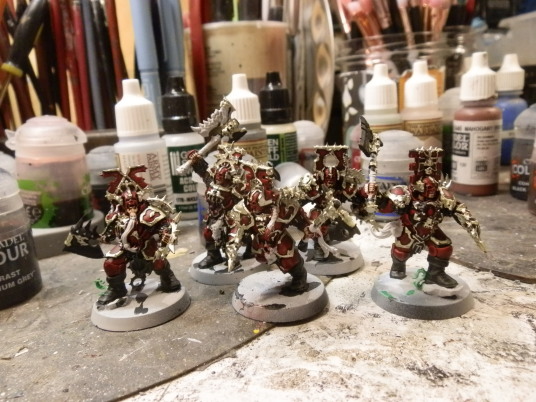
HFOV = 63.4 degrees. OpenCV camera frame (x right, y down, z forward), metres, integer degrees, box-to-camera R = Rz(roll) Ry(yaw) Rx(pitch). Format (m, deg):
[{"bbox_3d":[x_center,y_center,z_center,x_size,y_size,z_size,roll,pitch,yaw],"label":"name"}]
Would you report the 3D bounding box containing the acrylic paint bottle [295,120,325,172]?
[{"bbox_3d":[0.027,-0.037,0.316,0.033,0.043,0.034,-3,14,5],"label":"acrylic paint bottle"}]

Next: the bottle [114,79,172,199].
[{"bbox_3d":[-0.067,-0.025,0.230,0.025,0.077,0.025,-9,15,-15],"label":"bottle"}]

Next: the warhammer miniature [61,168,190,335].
[{"bbox_3d":[-0.045,0.013,0.140,0.036,0.048,0.035,-5,16,0],"label":"warhammer miniature"}]

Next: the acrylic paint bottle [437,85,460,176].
[{"bbox_3d":[0.126,-0.045,0.279,0.033,0.056,0.034,2,16,24],"label":"acrylic paint bottle"}]

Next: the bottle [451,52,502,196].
[{"bbox_3d":[0.119,-0.044,0.248,0.025,0.077,0.025,-9,15,-18],"label":"bottle"}]

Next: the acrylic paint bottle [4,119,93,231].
[{"bbox_3d":[-0.111,-0.016,0.220,0.037,0.053,0.033,-11,15,-31],"label":"acrylic paint bottle"}]

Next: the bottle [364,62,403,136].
[{"bbox_3d":[0.074,-0.050,0.284,0.025,0.077,0.025,-1,15,15],"label":"bottle"}]

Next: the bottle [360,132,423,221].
[{"bbox_3d":[0.062,-0.014,0.216,0.029,0.041,0.029,0,17,14],"label":"bottle"}]

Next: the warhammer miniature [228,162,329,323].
[{"bbox_3d":[0.002,0.010,0.139,0.034,0.046,0.036,6,19,32],"label":"warhammer miniature"}]

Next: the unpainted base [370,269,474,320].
[{"bbox_3d":[0.050,0.029,0.142,0.032,0.004,0.032,-1,15,19],"label":"unpainted base"}]

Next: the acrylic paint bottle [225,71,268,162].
[{"bbox_3d":[-0.013,-0.035,0.252,0.024,0.074,0.024,-6,16,-5],"label":"acrylic paint bottle"}]

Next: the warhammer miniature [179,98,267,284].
[{"bbox_3d":[-0.017,-0.005,0.163,0.034,0.065,0.035,4,18,28],"label":"warhammer miniature"}]

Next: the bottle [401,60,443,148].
[{"bbox_3d":[0.086,-0.043,0.252,0.024,0.074,0.024,-2,16,10],"label":"bottle"}]

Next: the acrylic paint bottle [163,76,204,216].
[{"bbox_3d":[-0.048,-0.030,0.247,0.025,0.077,0.025,-7,14,-10],"label":"acrylic paint bottle"}]

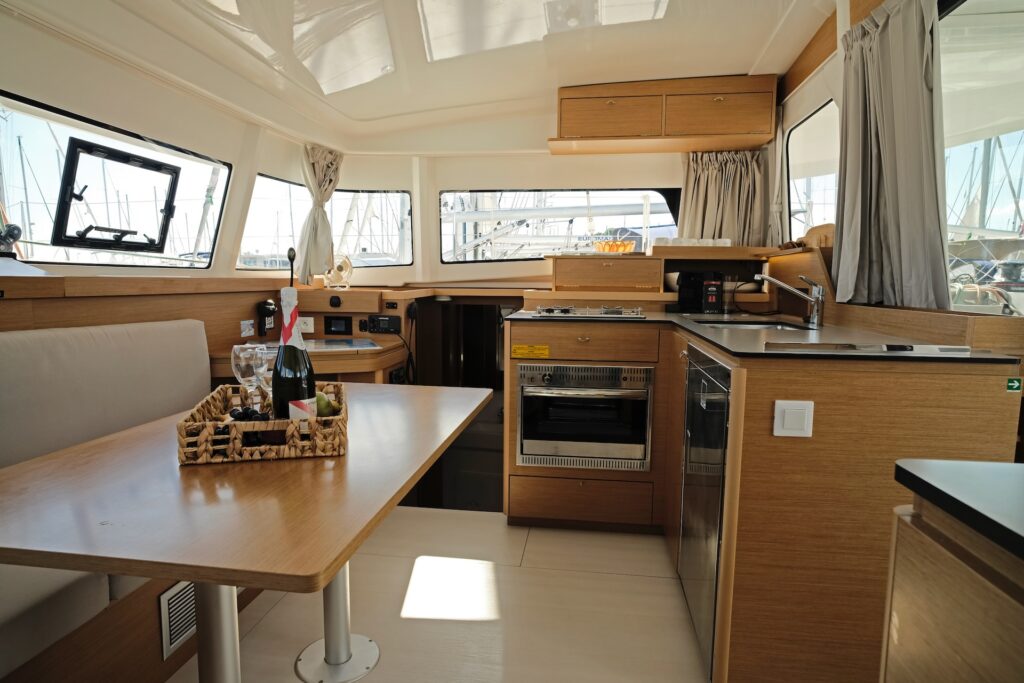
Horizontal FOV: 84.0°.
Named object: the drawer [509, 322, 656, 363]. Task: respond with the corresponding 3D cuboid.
[{"bbox_3d":[0.306,-0.017,2.436,0.580,0.142,0.400,2,7,7],"label":"drawer"}]

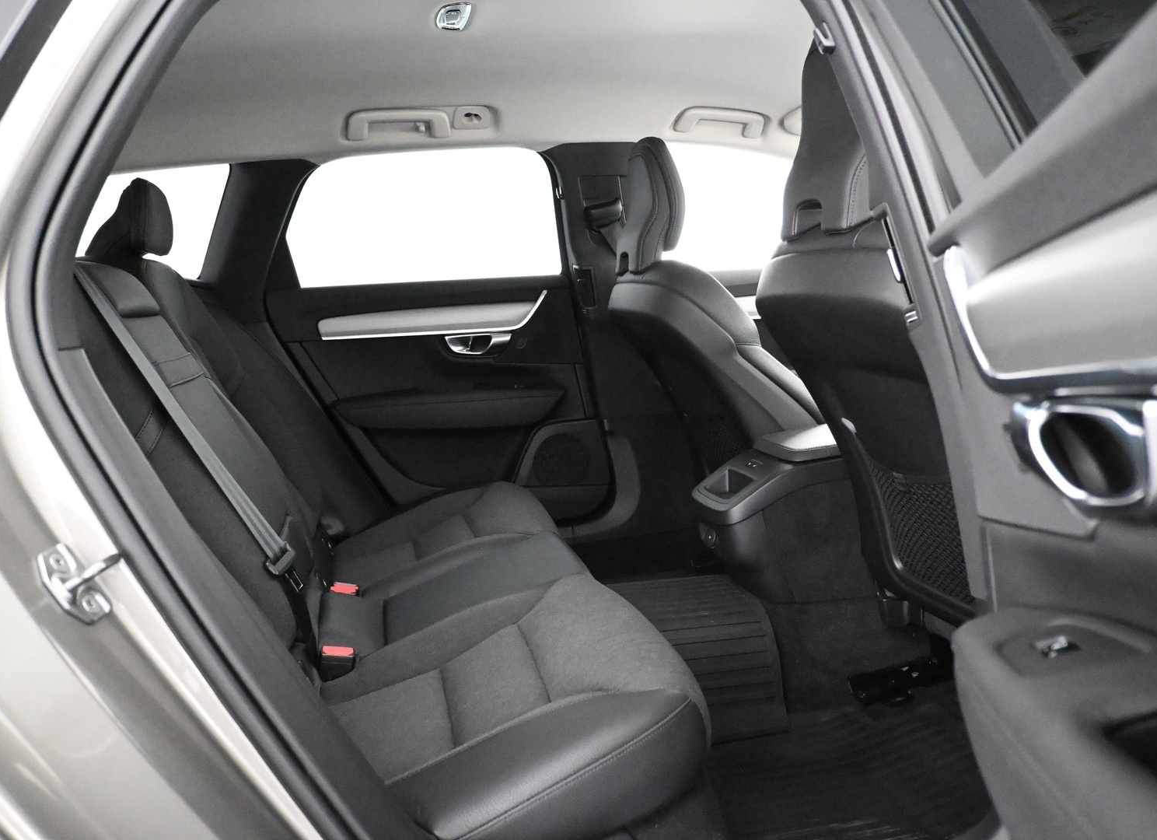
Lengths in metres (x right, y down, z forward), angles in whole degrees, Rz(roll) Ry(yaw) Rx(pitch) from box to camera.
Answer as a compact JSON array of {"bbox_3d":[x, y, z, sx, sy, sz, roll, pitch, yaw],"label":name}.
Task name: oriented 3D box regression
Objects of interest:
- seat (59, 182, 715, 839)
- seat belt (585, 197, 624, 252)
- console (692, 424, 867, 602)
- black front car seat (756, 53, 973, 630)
[{"bbox_3d":[-0.403,0.003,1.416,0.860,0.830,1.320,-3,7,-12],"label":"seat"},{"bbox_3d":[0.064,-0.448,2.092,0.090,0.135,0.060,-3,7,-12],"label":"seat belt"},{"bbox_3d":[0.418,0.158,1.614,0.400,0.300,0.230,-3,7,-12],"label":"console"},{"bbox_3d":[0.652,-0.077,1.336,0.840,0.950,0.530,-4,8,-13],"label":"black front car seat"}]

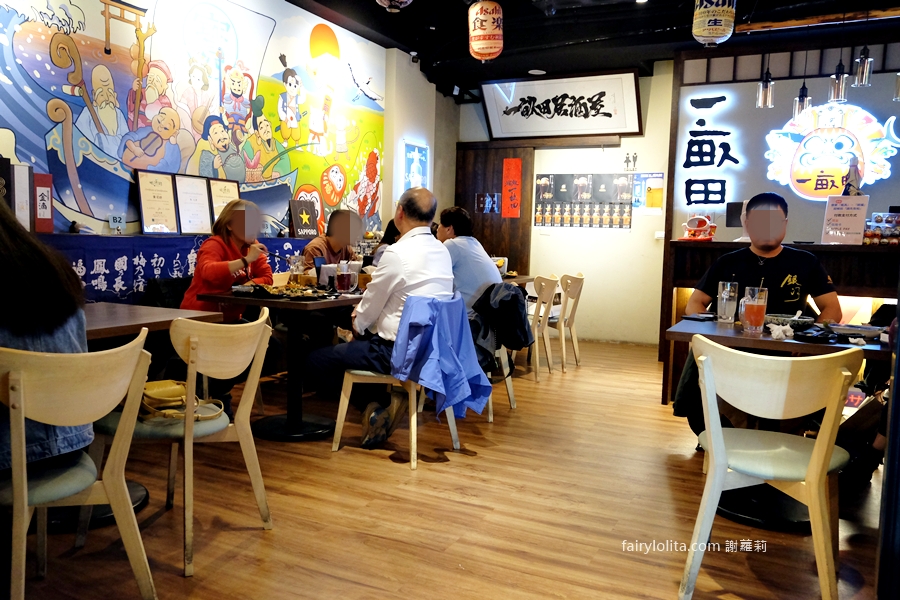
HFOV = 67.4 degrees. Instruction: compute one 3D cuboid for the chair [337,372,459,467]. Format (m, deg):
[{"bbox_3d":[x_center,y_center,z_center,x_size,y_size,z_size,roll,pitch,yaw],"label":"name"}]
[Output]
[{"bbox_3d":[-0.230,0.353,3.327,0.540,0.801,0.460,5,6,31],"label":"chair"}]

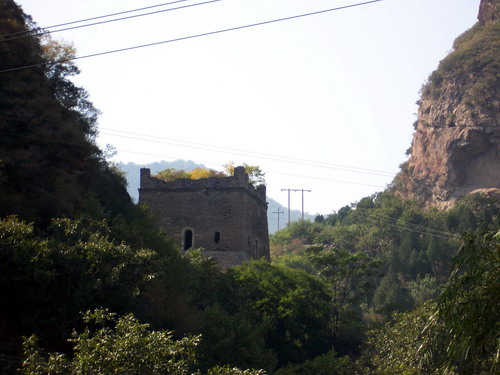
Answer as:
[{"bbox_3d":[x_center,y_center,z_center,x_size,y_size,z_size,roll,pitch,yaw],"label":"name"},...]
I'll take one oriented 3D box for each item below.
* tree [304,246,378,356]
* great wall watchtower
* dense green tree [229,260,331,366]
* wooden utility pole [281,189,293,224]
[{"bbox_3d":[7.520,9.024,155.000,6.000,8.700,6.000,0,-7,0],"label":"tree"},{"bbox_3d":[-4.390,4.049,186.000,11.000,10.400,11.000,-1,-8,9],"label":"great wall watchtower"},{"bbox_3d":[2.244,9.583,145.000,7.600,7.800,7.400,0,-7,0],"label":"dense green tree"},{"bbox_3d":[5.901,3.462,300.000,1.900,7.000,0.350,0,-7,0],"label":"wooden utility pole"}]

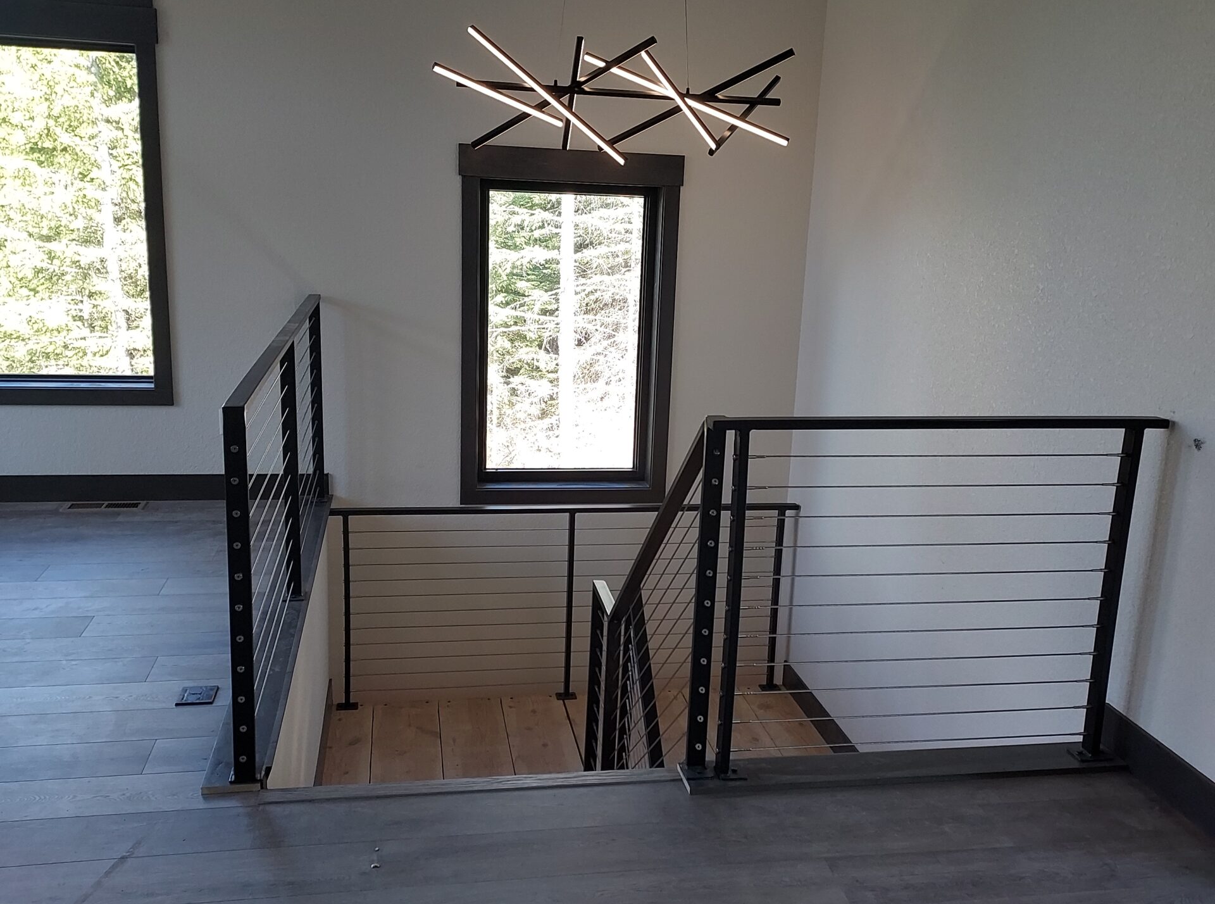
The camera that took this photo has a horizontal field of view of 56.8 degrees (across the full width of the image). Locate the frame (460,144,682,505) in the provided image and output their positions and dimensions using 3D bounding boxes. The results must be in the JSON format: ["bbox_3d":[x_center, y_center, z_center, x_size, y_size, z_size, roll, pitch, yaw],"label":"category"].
[{"bbox_3d":[-0.199,-0.584,5.454,1.058,1.697,0.130,0,13,-11],"label":"frame"}]

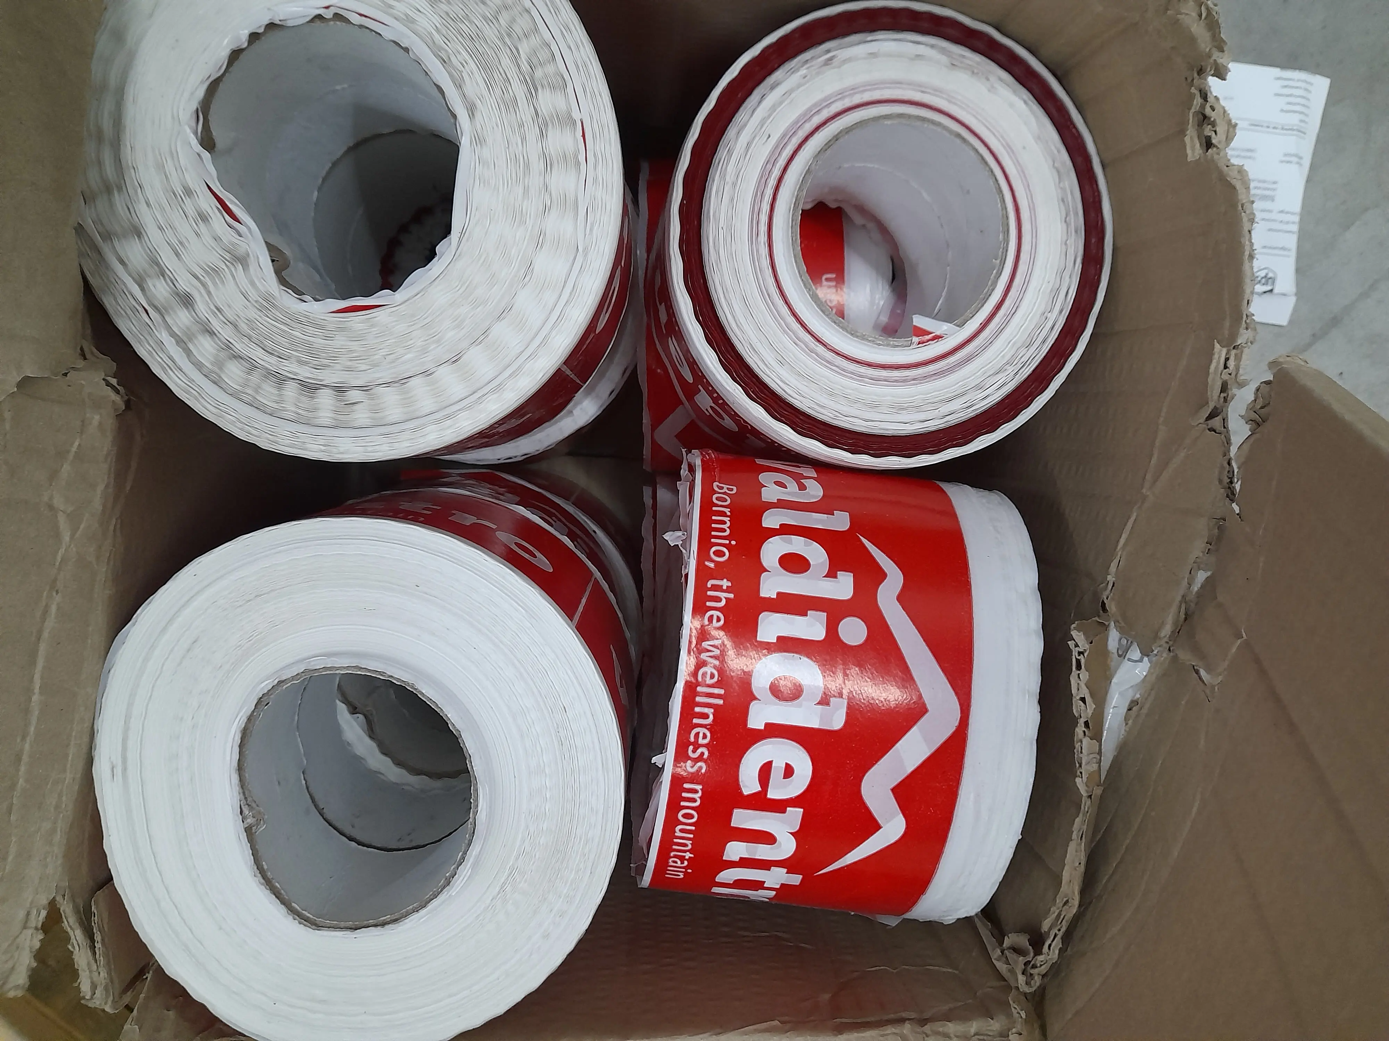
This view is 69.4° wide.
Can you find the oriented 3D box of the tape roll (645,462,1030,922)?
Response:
[{"bbox_3d":[0.045,0.061,0.384,0.113,0.163,0.163,7,93,-3],"label":"tape roll"}]

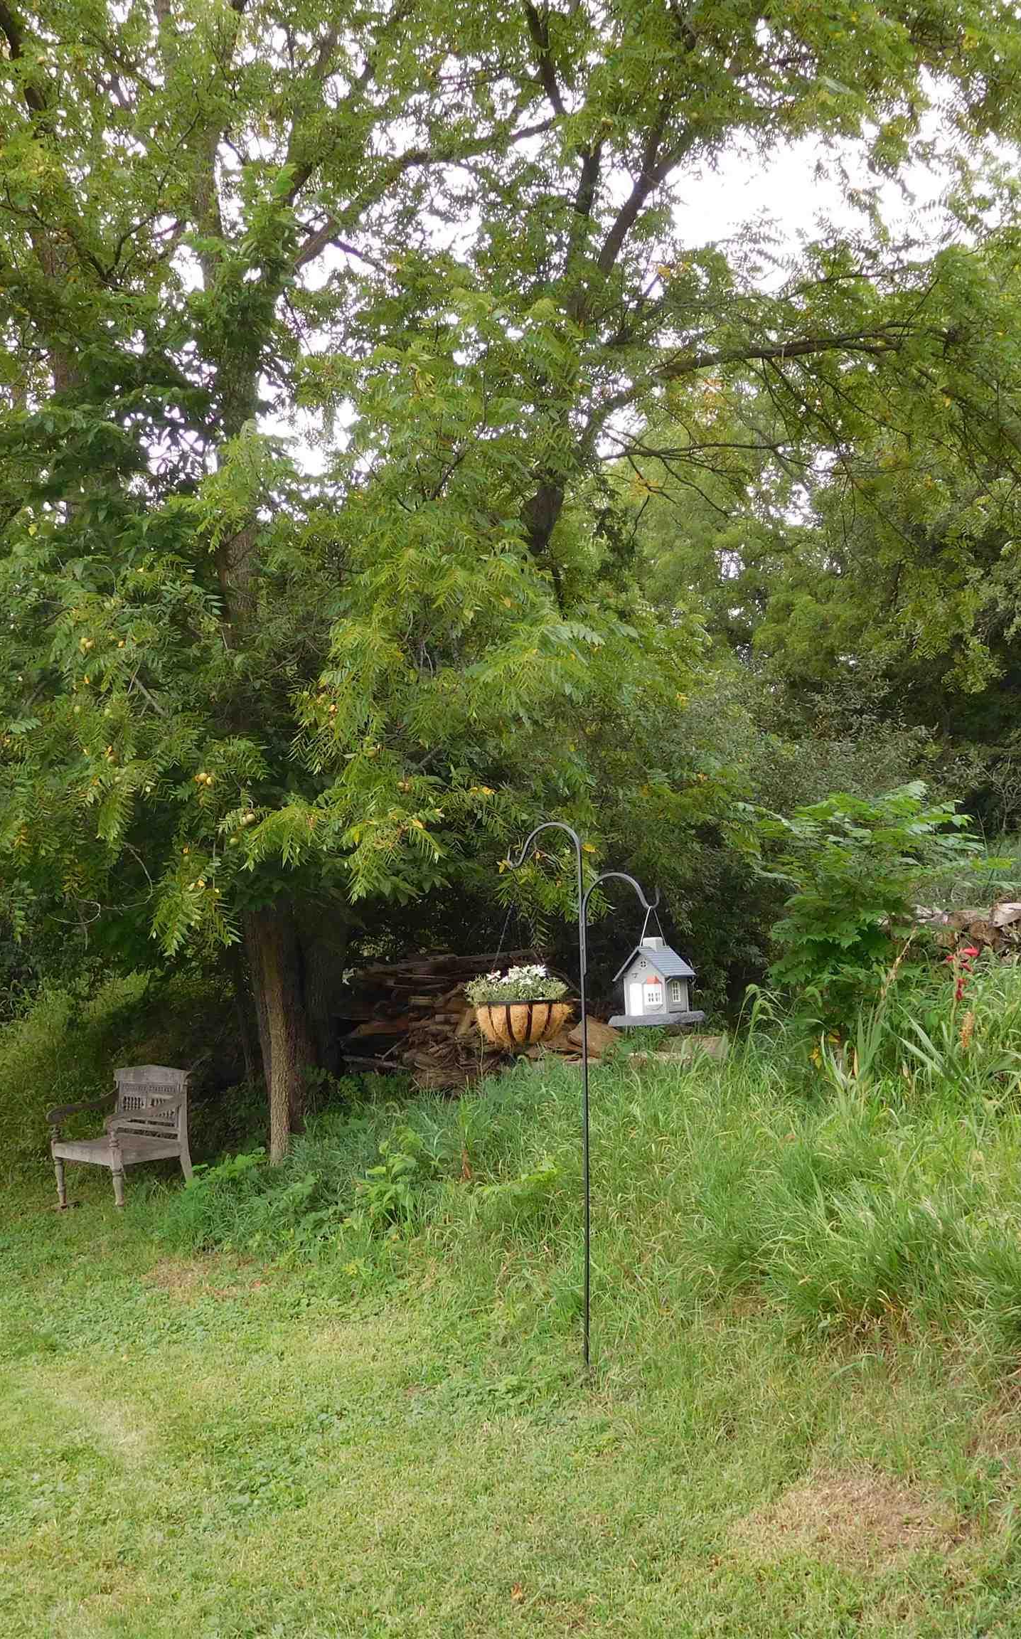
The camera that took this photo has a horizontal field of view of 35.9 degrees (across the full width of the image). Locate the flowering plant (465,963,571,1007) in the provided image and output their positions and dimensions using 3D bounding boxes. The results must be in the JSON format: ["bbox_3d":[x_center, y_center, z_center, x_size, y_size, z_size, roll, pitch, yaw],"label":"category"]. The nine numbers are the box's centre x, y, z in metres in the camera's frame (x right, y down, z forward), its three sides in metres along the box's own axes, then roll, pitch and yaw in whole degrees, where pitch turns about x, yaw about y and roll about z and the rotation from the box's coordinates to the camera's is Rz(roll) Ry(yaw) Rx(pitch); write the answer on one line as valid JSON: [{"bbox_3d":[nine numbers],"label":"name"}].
[{"bbox_3d":[0.031,0.666,6.350,0.410,0.170,0.380,-2,-6,0],"label":"flowering plant"}]

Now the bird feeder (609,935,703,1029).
[{"bbox_3d":[0.586,0.647,6.300,0.275,0.340,0.275,-6,-8,35],"label":"bird feeder"}]

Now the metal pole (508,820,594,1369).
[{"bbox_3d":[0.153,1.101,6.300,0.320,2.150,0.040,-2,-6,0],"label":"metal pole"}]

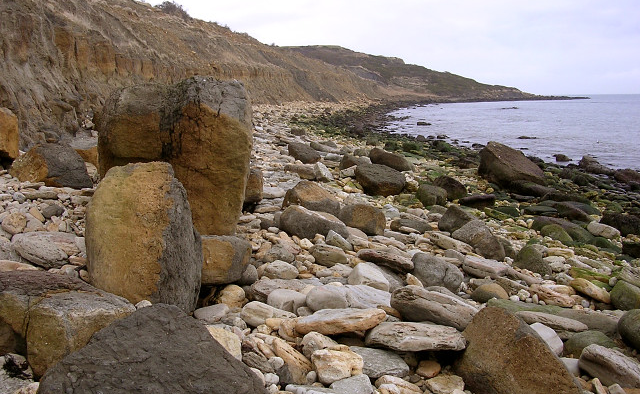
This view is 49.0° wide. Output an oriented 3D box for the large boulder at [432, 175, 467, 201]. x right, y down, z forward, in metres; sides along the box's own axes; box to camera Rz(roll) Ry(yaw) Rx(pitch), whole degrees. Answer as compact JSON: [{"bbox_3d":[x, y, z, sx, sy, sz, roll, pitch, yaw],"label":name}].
[{"bbox_3d":[2.079,-0.138,11.284,0.586,0.399,0.440,3,9,20],"label":"large boulder"}]

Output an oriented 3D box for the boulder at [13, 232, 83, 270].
[{"bbox_3d":[-2.100,0.408,5.392,0.510,0.262,0.331,2,9,15],"label":"boulder"}]

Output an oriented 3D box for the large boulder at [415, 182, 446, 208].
[{"bbox_3d":[1.660,-0.023,10.427,0.442,0.343,0.376,0,8,0],"label":"large boulder"}]

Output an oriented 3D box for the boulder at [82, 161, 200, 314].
[{"bbox_3d":[-1.246,0.280,4.981,0.739,1.052,0.554,1,8,8],"label":"boulder"}]

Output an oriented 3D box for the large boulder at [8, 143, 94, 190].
[{"bbox_3d":[-3.930,-0.454,10.307,1.036,0.637,0.829,3,9,22],"label":"large boulder"}]

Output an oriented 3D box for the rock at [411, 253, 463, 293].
[{"bbox_3d":[1.010,0.632,5.986,0.420,0.302,0.315,3,9,20],"label":"rock"}]

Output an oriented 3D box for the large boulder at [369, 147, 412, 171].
[{"bbox_3d":[1.505,-0.793,15.018,0.923,0.517,0.554,4,9,25],"label":"large boulder"}]

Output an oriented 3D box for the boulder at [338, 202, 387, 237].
[{"bbox_3d":[0.489,0.258,8.126,0.526,0.339,0.421,-1,8,-10],"label":"boulder"}]

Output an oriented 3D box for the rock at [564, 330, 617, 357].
[{"bbox_3d":[1.723,0.941,4.476,0.307,0.159,0.230,1,8,10],"label":"rock"}]

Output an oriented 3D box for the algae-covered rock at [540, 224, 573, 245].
[{"bbox_3d":[2.798,0.442,8.300,0.366,0.239,0.293,2,9,15],"label":"algae-covered rock"}]

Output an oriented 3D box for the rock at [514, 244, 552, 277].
[{"bbox_3d":[2.040,0.608,6.748,0.362,0.255,0.289,3,9,20],"label":"rock"}]

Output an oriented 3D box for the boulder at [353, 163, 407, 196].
[{"bbox_3d":[1.003,-0.293,11.629,0.842,0.500,0.632,1,8,10],"label":"boulder"}]

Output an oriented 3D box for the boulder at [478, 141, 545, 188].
[{"bbox_3d":[3.886,-0.667,14.266,1.238,0.892,0.991,4,9,25],"label":"boulder"}]

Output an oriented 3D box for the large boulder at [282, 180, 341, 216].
[{"bbox_3d":[-0.104,0.022,8.706,0.690,0.432,0.518,3,9,20],"label":"large boulder"}]

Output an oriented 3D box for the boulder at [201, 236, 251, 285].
[{"bbox_3d":[-0.785,0.494,5.507,0.447,0.357,0.358,2,8,12],"label":"boulder"}]

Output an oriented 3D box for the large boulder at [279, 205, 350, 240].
[{"bbox_3d":[-0.063,0.282,7.906,0.788,0.328,0.473,4,9,25],"label":"large boulder"}]

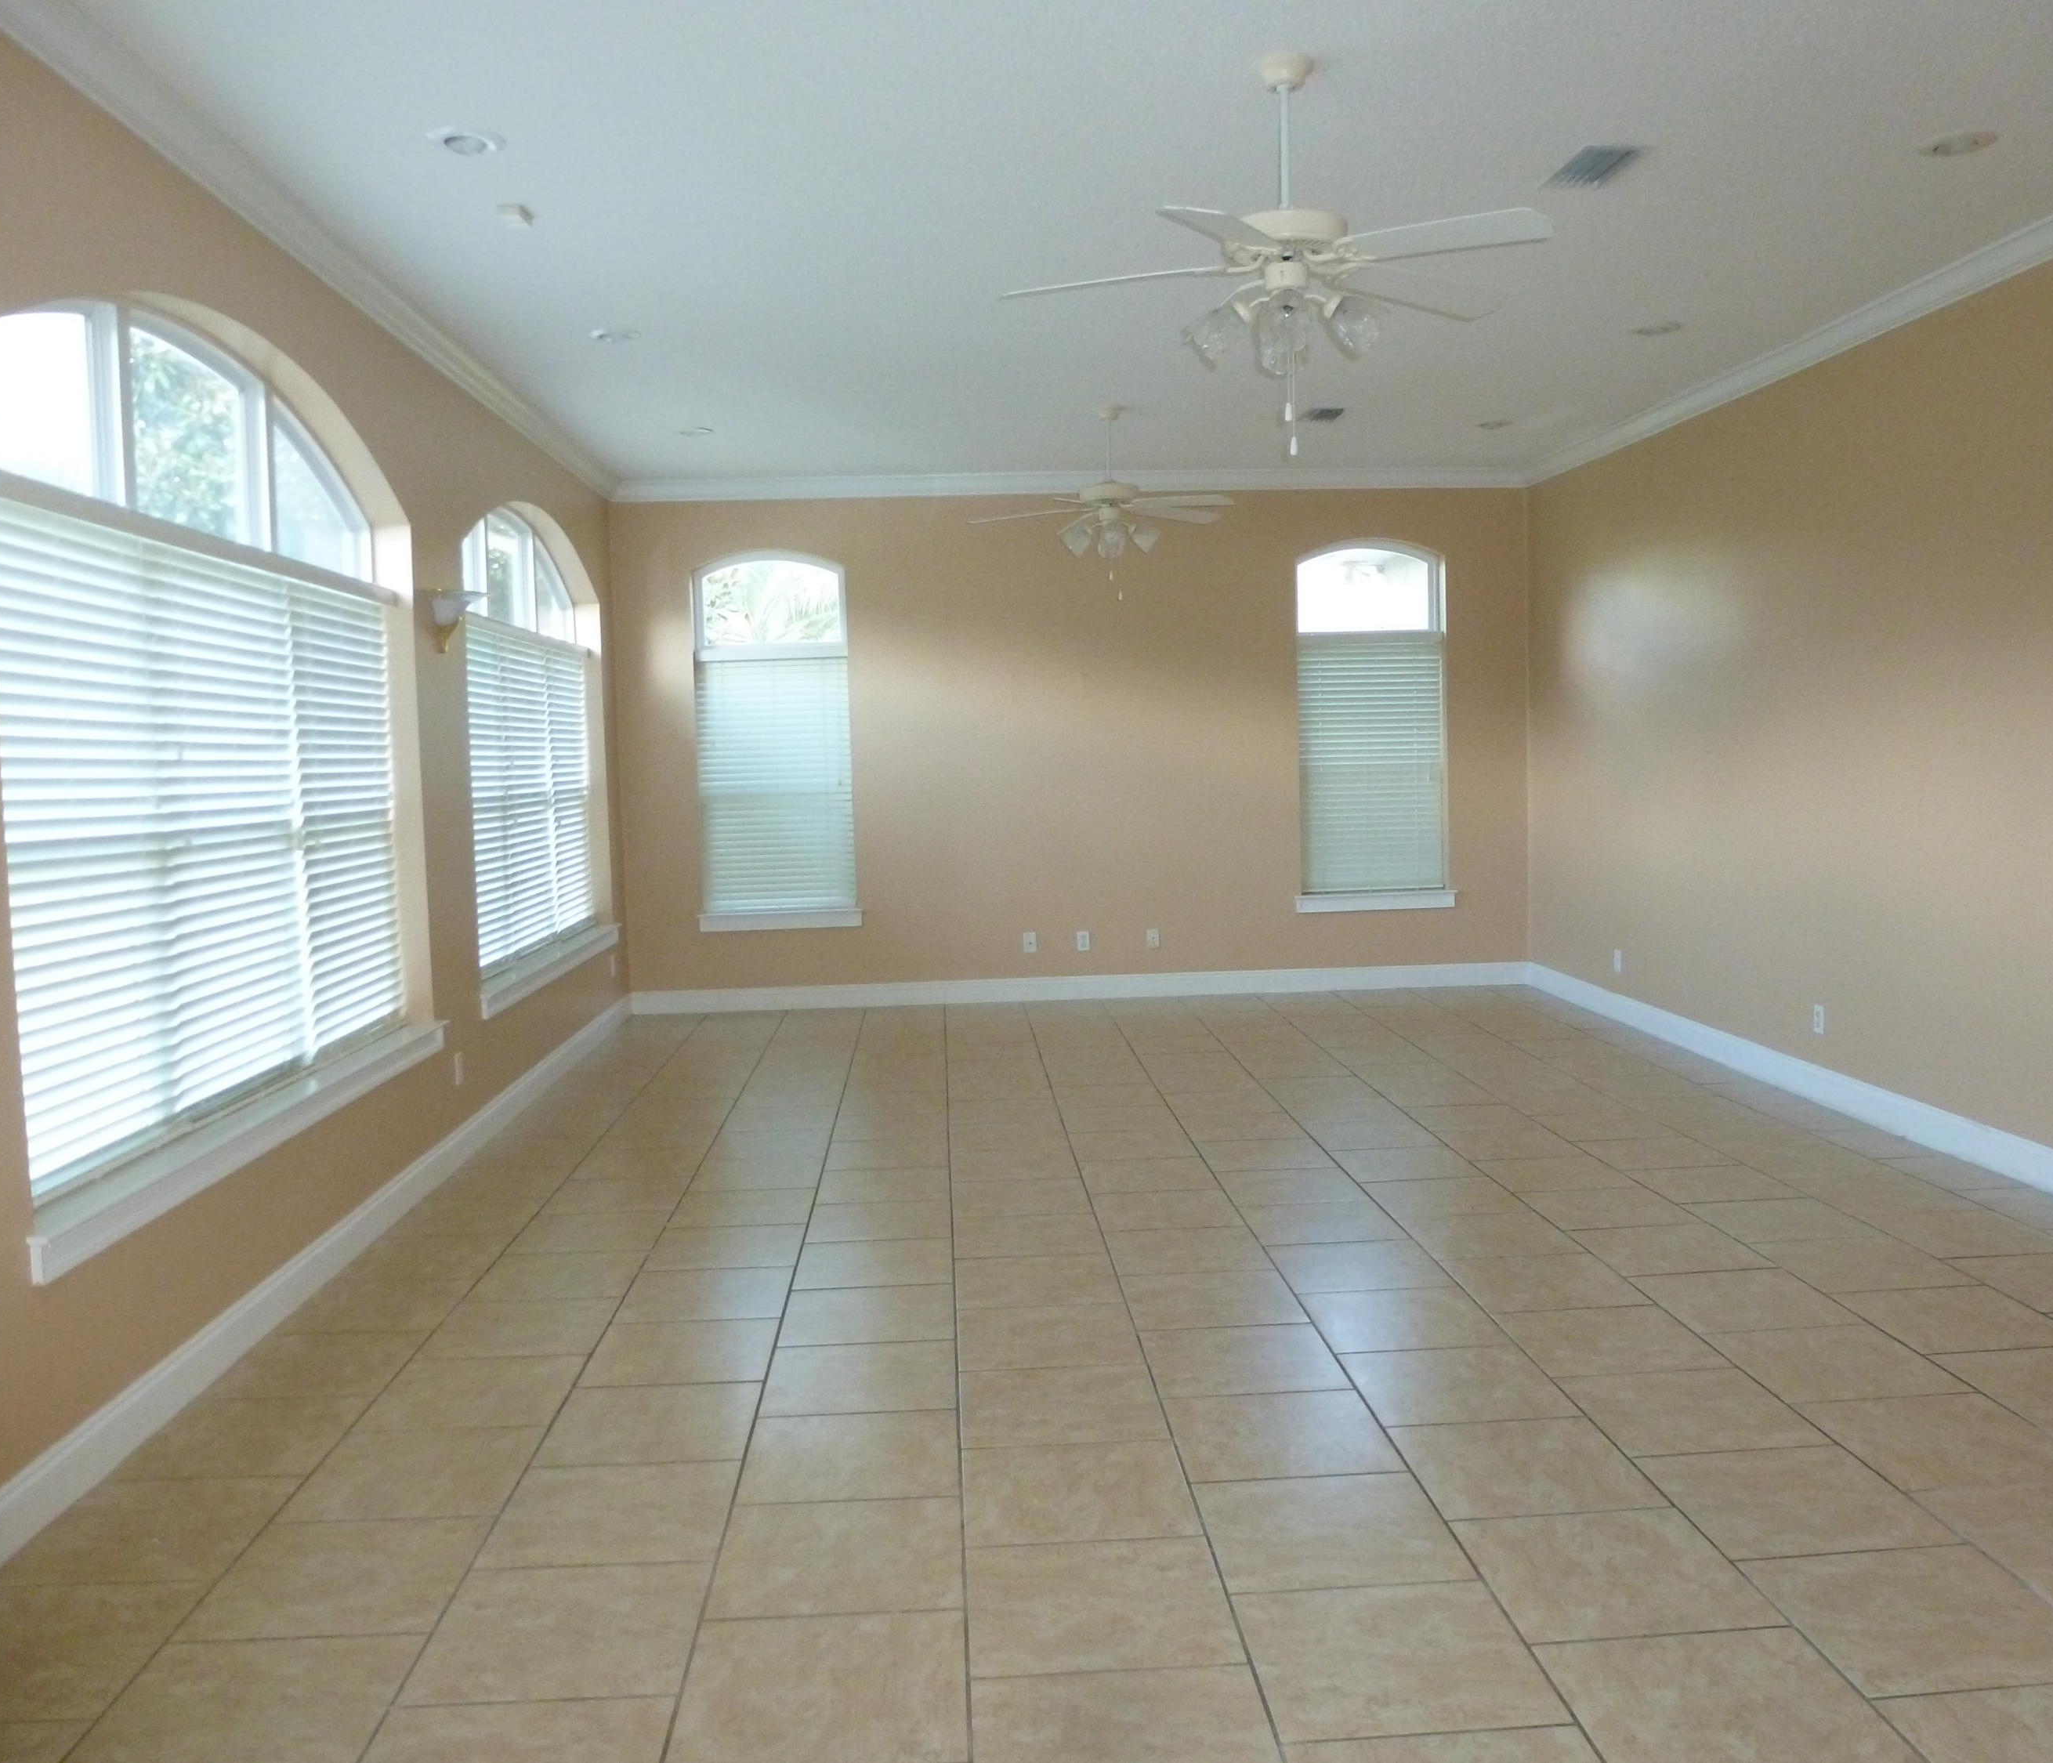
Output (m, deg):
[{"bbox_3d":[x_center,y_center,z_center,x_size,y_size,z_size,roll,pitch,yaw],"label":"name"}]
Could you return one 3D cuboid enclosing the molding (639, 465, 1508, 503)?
[{"bbox_3d":[0.277,-2.278,9.357,5.313,0.108,0.089,-2,5,-3],"label":"molding"}]

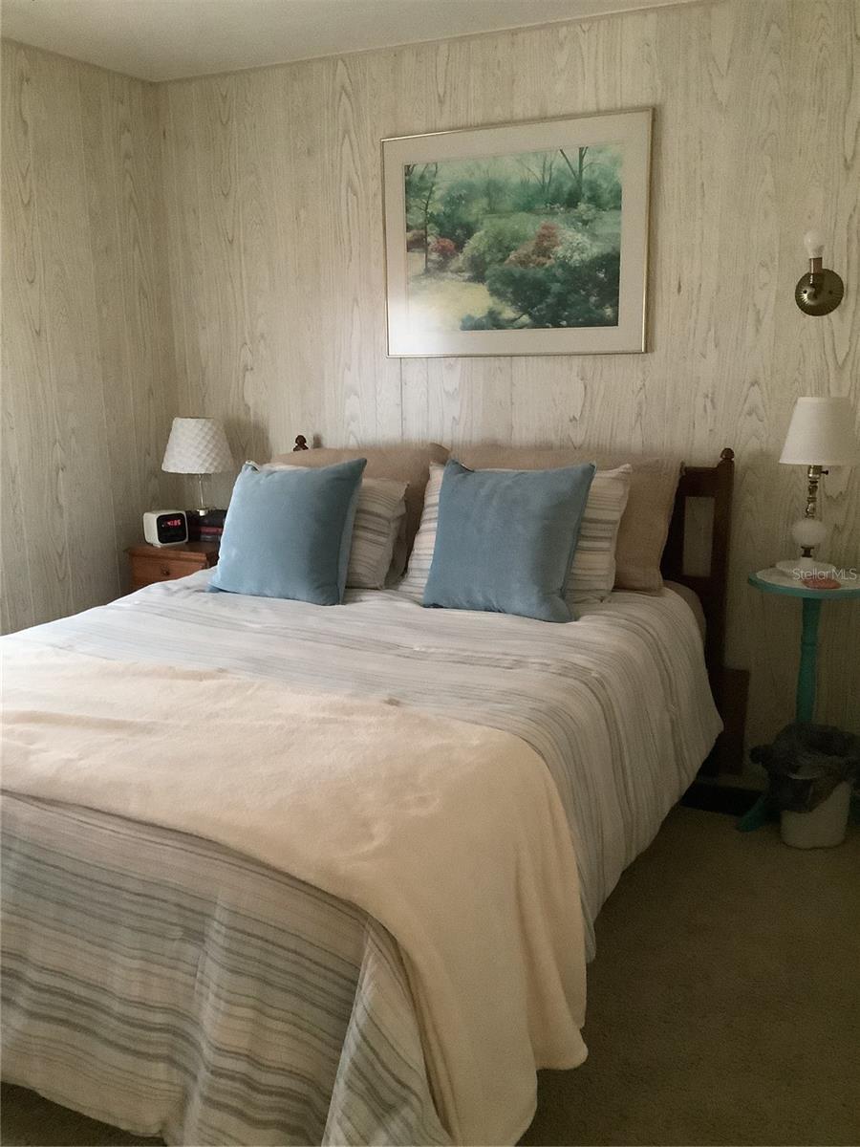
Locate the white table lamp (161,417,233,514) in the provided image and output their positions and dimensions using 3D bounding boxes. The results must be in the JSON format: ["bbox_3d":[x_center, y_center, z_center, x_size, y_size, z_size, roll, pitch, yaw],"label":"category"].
[{"bbox_3d":[-0.847,-0.388,3.743,0.250,0.355,0.250,-1,13,0],"label":"white table lamp"}]

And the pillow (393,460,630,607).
[{"bbox_3d":[0.238,-0.131,2.982,0.615,0.430,0.175,5,-16,25],"label":"pillow"}]

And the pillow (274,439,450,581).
[{"bbox_3d":[-0.257,-0.227,3.424,0.680,0.435,0.175,5,-12,25],"label":"pillow"}]

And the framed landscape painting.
[{"bbox_3d":[0.252,-1.037,3.229,0.886,0.689,0.030,5,15,25],"label":"framed landscape painting"}]

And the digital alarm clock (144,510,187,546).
[{"bbox_3d":[-0.962,-0.170,3.744,0.116,0.114,0.100,-12,17,-37],"label":"digital alarm clock"}]

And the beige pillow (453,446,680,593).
[{"bbox_3d":[0.375,-0.172,3.128,0.700,0.435,0.175,5,-12,25],"label":"beige pillow"}]

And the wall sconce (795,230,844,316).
[{"bbox_3d":[1.068,-0.822,2.824,0.127,0.222,0.135,5,15,25],"label":"wall sconce"}]

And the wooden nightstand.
[{"bbox_3d":[-0.836,0.204,3.849,0.357,0.668,0.390,5,15,25],"label":"wooden nightstand"}]

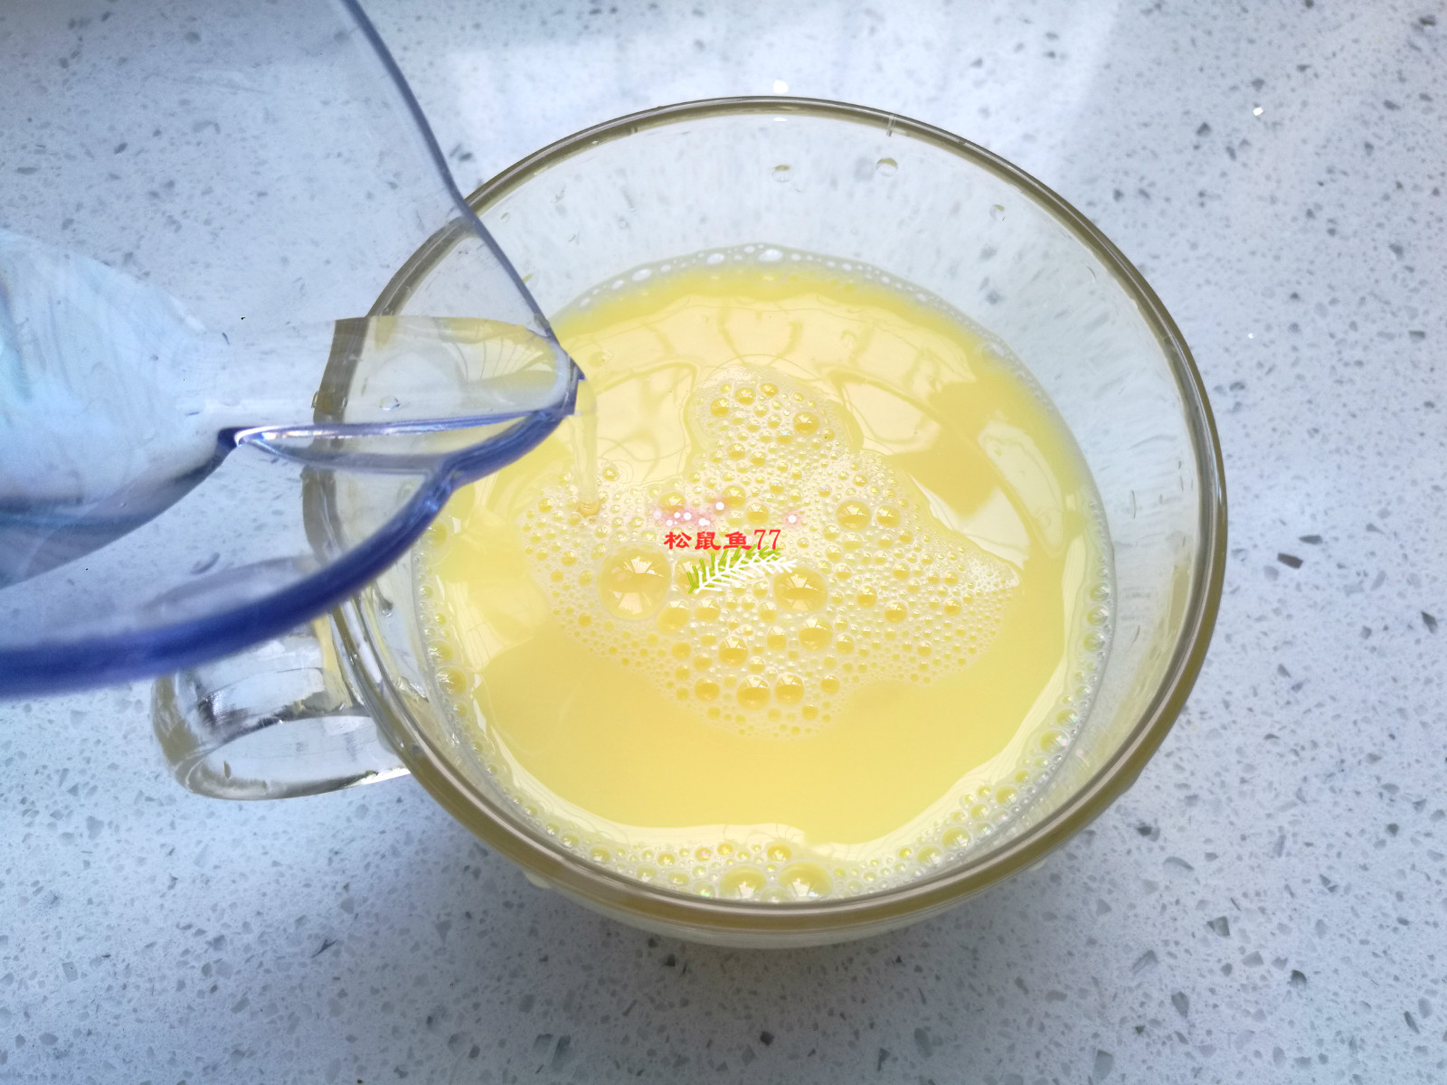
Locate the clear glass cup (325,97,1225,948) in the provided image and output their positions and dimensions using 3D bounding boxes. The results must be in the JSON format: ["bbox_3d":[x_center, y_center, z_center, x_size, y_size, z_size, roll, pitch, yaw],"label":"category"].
[{"bbox_3d":[0.006,0.002,0.201,0.130,0.083,0.130,0,69,0],"label":"clear glass cup"}]

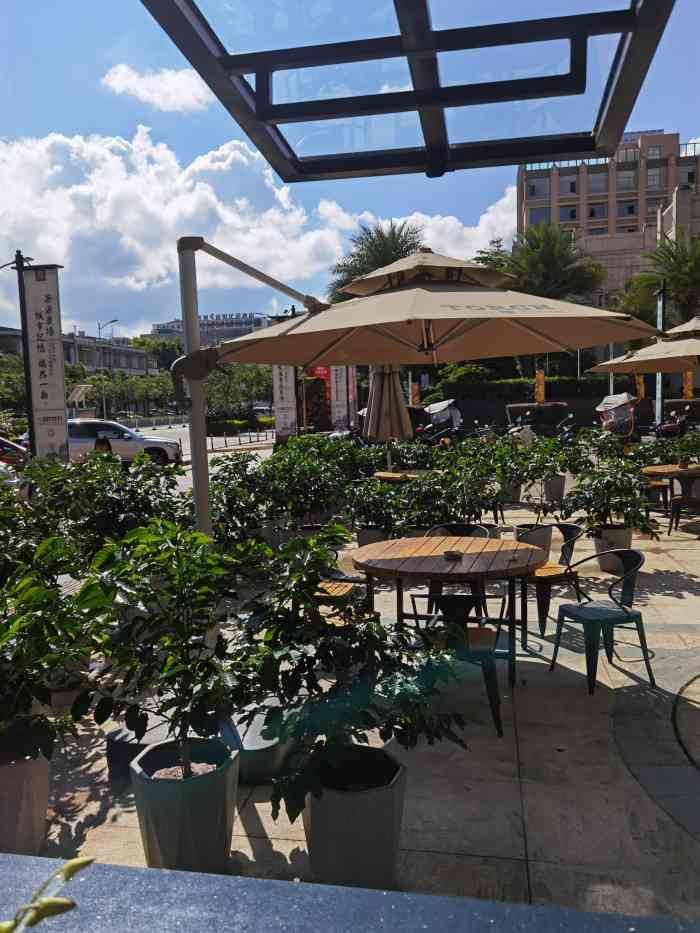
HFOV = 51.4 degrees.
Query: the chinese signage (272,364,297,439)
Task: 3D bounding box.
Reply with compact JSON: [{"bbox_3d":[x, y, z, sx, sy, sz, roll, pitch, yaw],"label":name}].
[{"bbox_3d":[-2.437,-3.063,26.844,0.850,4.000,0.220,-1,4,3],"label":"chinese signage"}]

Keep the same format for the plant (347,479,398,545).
[{"bbox_3d":[0.268,0.629,8.097,0.620,1.000,0.600,-2,4,0],"label":"plant"}]

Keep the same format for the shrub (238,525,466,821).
[{"bbox_3d":[0.018,0.692,2.516,0.750,0.910,0.700,-2,5,0],"label":"shrub"}]

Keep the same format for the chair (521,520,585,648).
[{"bbox_3d":[1.530,0.858,5.578,0.510,0.750,0.520,-4,5,-27],"label":"chair"}]

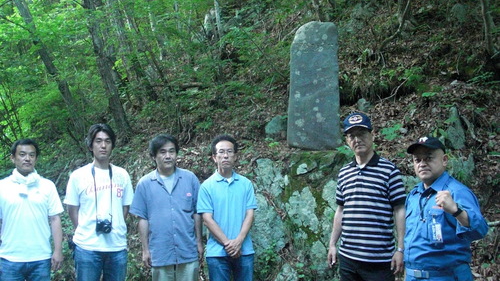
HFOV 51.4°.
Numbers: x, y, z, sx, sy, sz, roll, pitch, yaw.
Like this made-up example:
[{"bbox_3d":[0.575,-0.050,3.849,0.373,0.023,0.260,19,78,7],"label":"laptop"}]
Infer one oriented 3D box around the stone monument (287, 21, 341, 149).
[{"bbox_3d":[0.675,-0.570,5.500,0.550,1.360,0.200,0,-3,2],"label":"stone monument"}]

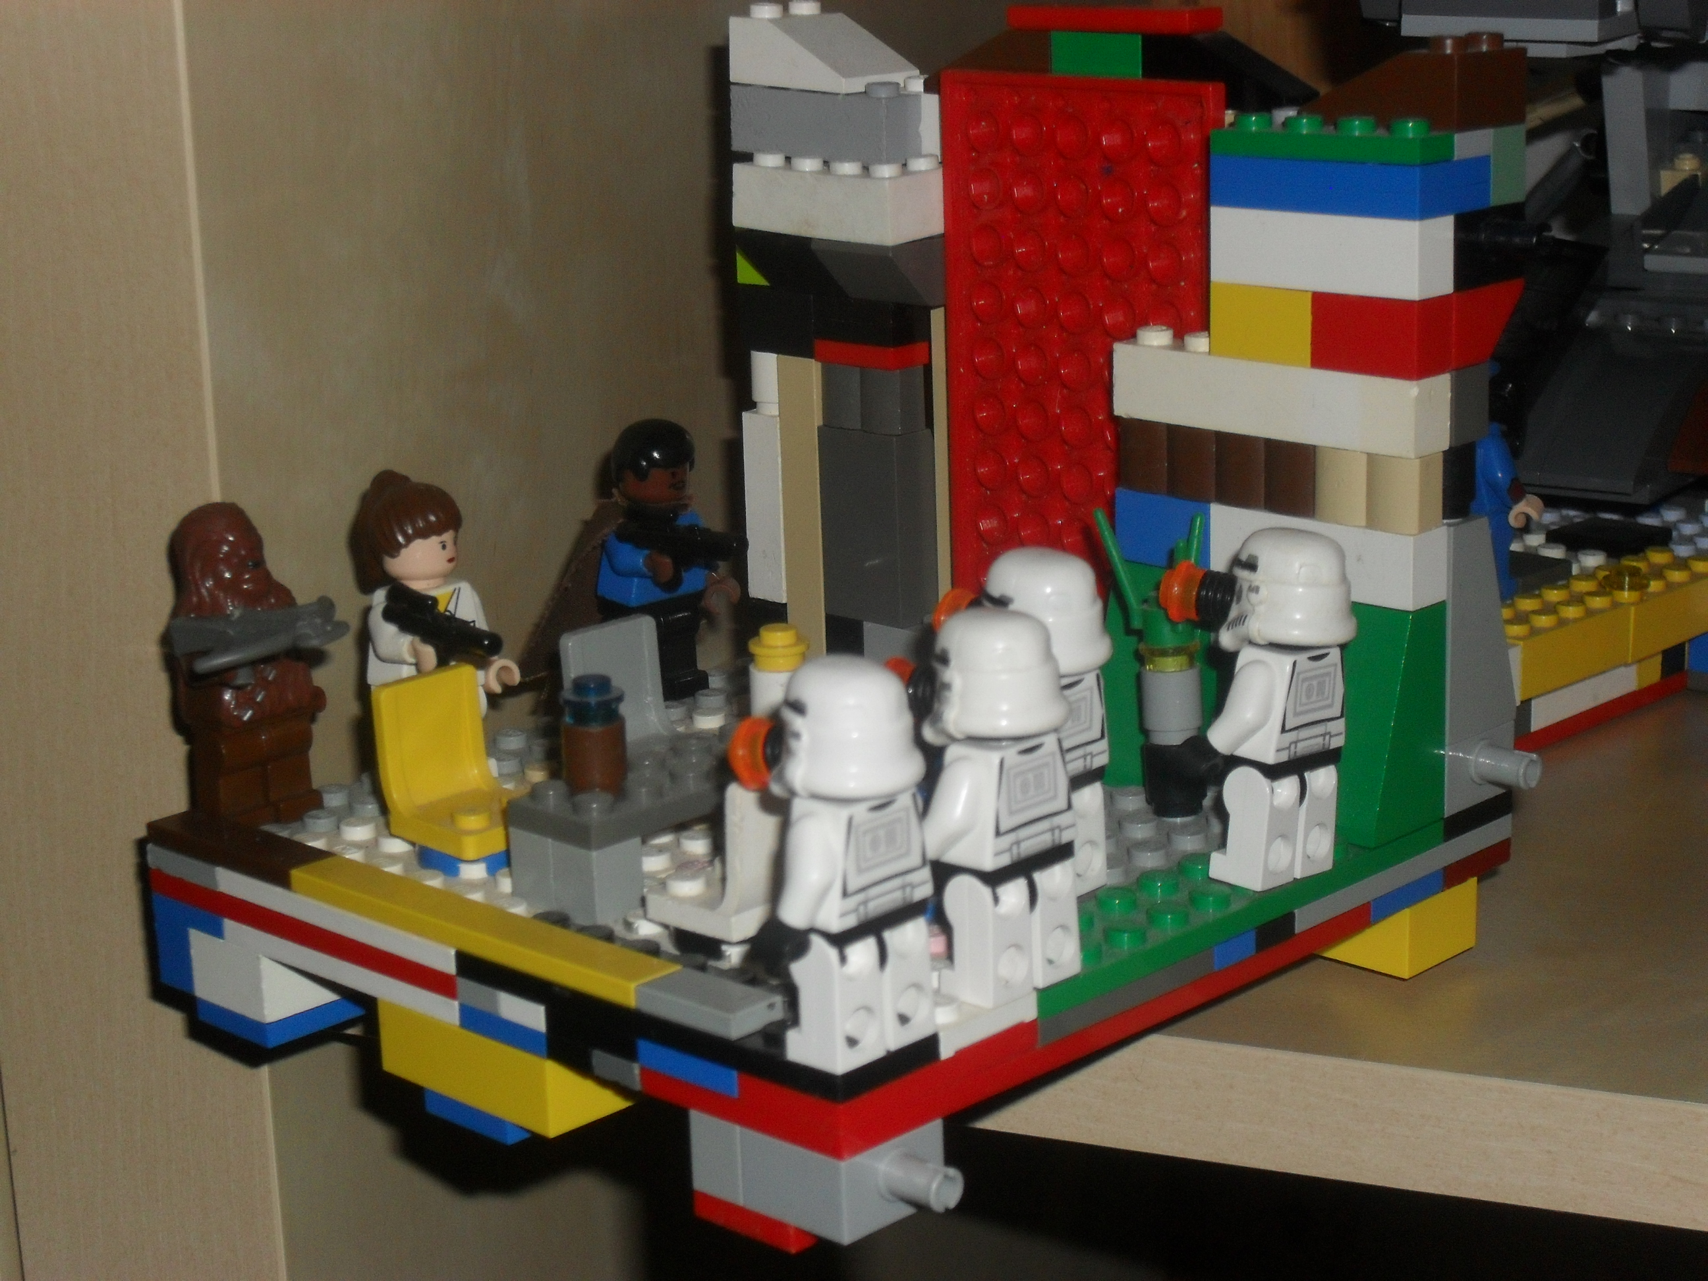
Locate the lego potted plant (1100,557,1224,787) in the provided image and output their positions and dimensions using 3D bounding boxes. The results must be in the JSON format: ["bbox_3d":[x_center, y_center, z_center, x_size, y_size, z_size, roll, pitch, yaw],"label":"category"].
[{"bbox_3d":[0.039,0.003,0.421,0.015,0.039,0.015,-2,14,0],"label":"lego potted plant"}]

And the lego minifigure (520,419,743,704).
[{"bbox_3d":[-0.027,-0.011,0.480,0.035,0.043,0.026,12,20,43],"label":"lego minifigure"}]

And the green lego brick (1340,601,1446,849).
[{"bbox_3d":[0.065,0.009,0.417,0.016,0.030,0.016,12,20,43],"label":"green lego brick"}]

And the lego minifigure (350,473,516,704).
[{"bbox_3d":[-0.056,-0.001,0.443,0.027,0.044,0.021,12,20,43],"label":"lego minifigure"}]

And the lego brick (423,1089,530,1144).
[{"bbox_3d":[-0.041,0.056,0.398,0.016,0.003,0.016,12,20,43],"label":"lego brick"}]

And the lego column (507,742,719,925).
[{"bbox_3d":[-0.025,0.024,0.408,0.016,0.014,0.032,12,20,43],"label":"lego column"}]

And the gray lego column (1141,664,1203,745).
[{"bbox_3d":[0.041,0.008,0.424,0.008,0.011,0.008,-2,15,0],"label":"gray lego column"}]

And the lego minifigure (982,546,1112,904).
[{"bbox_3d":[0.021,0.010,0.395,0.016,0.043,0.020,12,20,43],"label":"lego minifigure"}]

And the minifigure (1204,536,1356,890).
[{"bbox_3d":[0.052,0.008,0.398,0.017,0.043,0.021,13,19,42],"label":"minifigure"}]

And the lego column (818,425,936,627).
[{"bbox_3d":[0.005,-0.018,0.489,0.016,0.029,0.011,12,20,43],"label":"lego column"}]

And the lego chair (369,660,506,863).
[{"bbox_3d":[-0.050,0.015,0.418,0.018,0.020,0.016,12,20,43],"label":"lego chair"}]

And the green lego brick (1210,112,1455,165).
[{"bbox_3d":[0.059,-0.063,0.407,0.032,0.005,0.008,12,20,43],"label":"green lego brick"}]

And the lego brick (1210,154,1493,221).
[{"bbox_3d":[0.063,-0.058,0.412,0.032,0.007,0.016,12,20,43],"label":"lego brick"}]

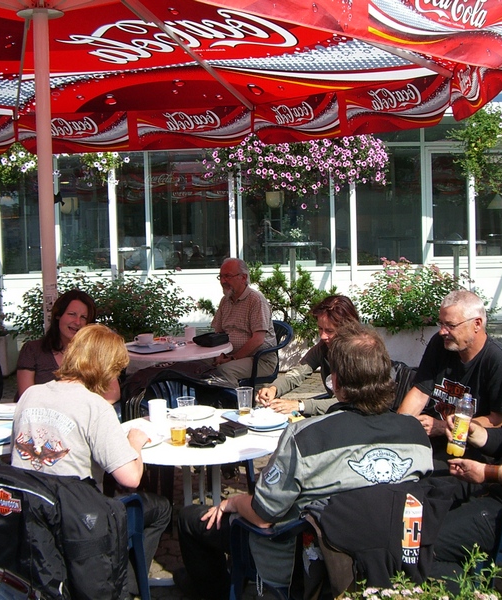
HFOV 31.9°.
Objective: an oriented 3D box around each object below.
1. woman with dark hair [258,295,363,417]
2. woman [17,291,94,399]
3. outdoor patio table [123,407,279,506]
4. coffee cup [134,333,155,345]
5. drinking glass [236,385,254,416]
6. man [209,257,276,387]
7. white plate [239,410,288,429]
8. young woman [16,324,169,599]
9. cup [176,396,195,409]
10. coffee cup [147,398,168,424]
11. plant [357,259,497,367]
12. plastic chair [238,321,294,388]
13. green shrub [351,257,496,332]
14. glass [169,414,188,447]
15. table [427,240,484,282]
[{"bbox_3d":[0.332,0.606,4.213,0.820,1.220,0.500,-5,6,-35],"label":"woman with dark hair"},{"bbox_3d":[-0.881,0.586,4.254,0.500,1.260,0.800,-2,6,-5],"label":"woman"},{"bbox_3d":[-0.203,0.900,3.643,0.810,0.720,0.810,-1,6,0],"label":"outdoor patio table"},{"bbox_3d":[-0.719,0.270,5.901,0.125,0.066,0.105,-1,6,0],"label":"coffee cup"},{"bbox_3d":[-0.031,0.457,3.941,0.077,0.118,0.077,-1,5,0],"label":"drinking glass"},{"bbox_3d":[-0.100,0.387,5.864,0.560,1.310,0.850,4,8,44],"label":"man"},{"bbox_3d":[0.054,0.514,3.779,0.213,0.025,0.213,-1,5,0],"label":"white plate"},{"bbox_3d":[-0.568,0.700,3.382,0.500,1.220,0.800,0,5,19],"label":"young woman"},{"bbox_3d":[-0.286,0.485,3.864,0.078,0.112,0.078,-1,5,0],"label":"cup"},{"bbox_3d":[-0.403,0.481,3.772,0.083,0.099,0.083,-1,6,0],"label":"coffee cup"},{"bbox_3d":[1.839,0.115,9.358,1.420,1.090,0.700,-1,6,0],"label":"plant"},{"bbox_3d":[0.014,0.597,6.005,0.570,0.860,0.580,4,7,43],"label":"plastic chair"},{"bbox_3d":[1.915,-0.038,9.636,1.550,0.820,0.800,-1,5,0],"label":"green shrub"},{"bbox_3d":[-0.287,0.516,3.474,0.070,0.118,0.070,-1,5,0],"label":"glass"},{"bbox_3d":[2.421,-0.137,10.331,0.680,1.120,0.680,0,5,13],"label":"table"}]

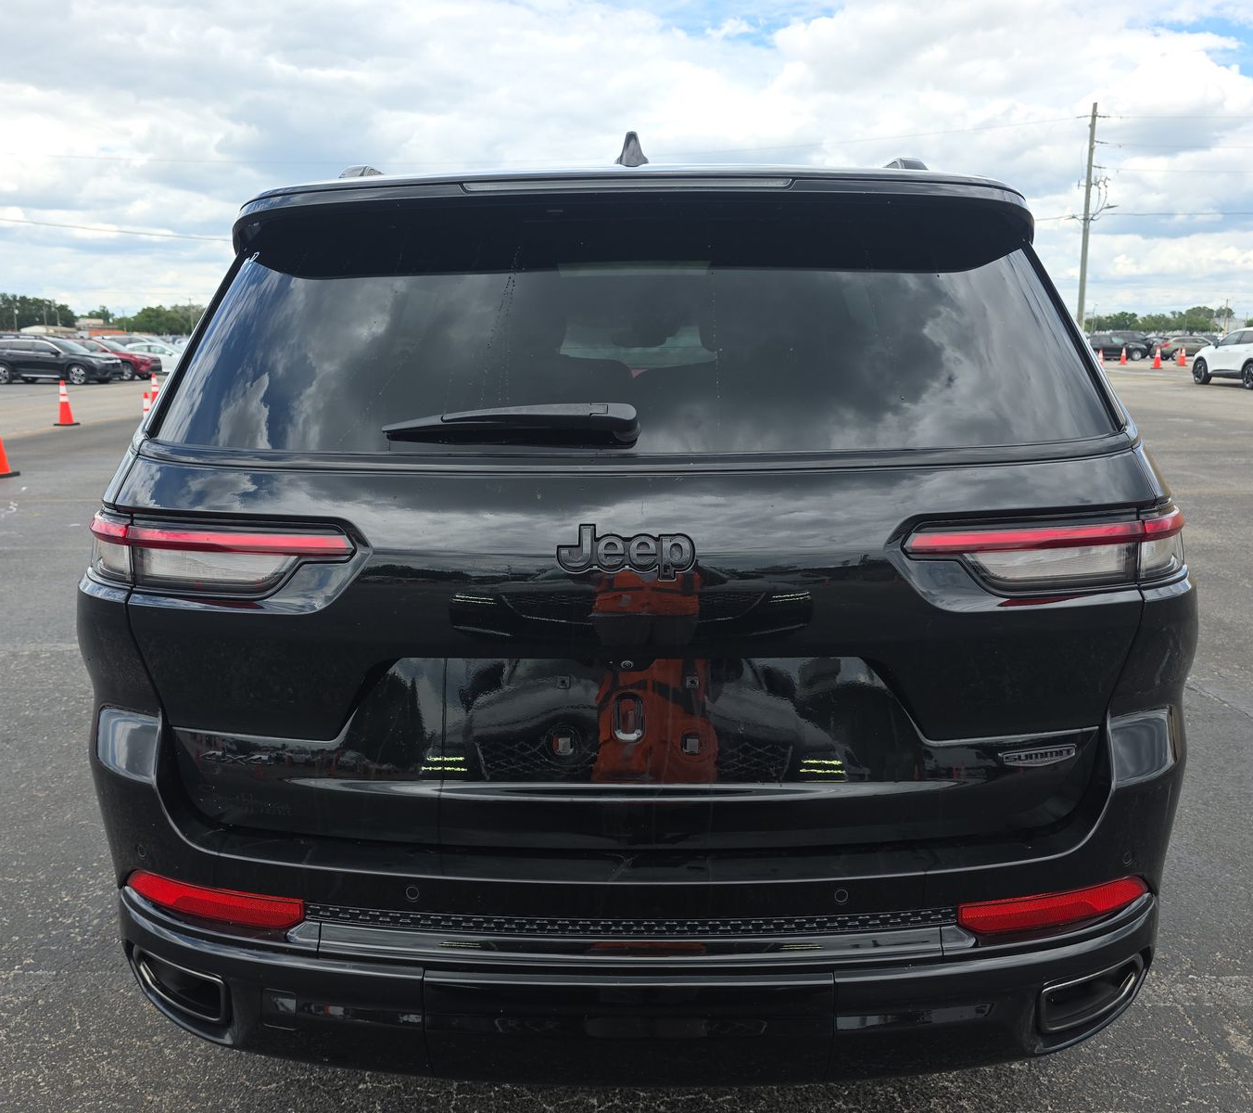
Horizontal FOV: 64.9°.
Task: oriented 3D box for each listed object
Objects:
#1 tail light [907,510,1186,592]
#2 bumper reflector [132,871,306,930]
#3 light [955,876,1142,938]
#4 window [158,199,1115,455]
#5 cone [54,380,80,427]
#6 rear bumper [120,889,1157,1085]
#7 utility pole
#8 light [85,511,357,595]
[{"bbox_3d":[0.630,-0.015,1.423,0.530,0.125,0.240,-2,12,-6],"label":"tail light"},{"bbox_3d":[-0.623,0.507,1.484,0.335,0.052,0.055,3,13,14],"label":"bumper reflector"},{"bbox_3d":[0.634,0.503,1.445,0.335,0.052,0.055,-3,13,-11],"label":"light"},{"bbox_3d":[0.004,-0.328,1.451,1.430,0.420,0.170,0,-20,2],"label":"window"},{"bbox_3d":[-11.288,-3.085,19.777,0.385,0.900,0.385,0,12,4],"label":"cone"},{"bbox_3d":[0.009,0.607,1.532,1.780,0.320,0.420,0,12,2],"label":"rear bumper"},{"bbox_3d":[23.090,-15.908,49.341,0.320,12.560,0.320,-2,12,0],"label":"utility pole"},{"bbox_3d":[-0.620,-0.010,1.463,0.530,0.125,0.240,2,13,10],"label":"light"}]

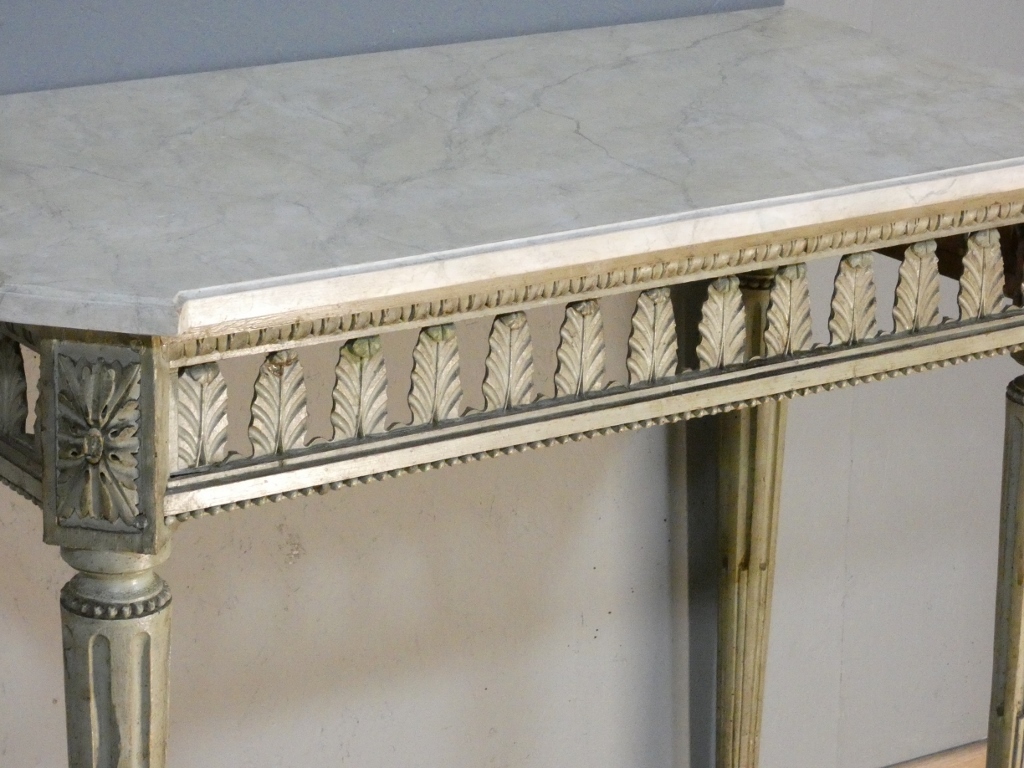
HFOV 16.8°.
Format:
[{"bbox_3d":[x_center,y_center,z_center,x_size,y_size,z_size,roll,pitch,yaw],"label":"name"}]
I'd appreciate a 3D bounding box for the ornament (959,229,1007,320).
[{"bbox_3d":[0.391,-0.092,2.879,0.047,0.076,0.015,-11,22,-33],"label":"ornament"}]

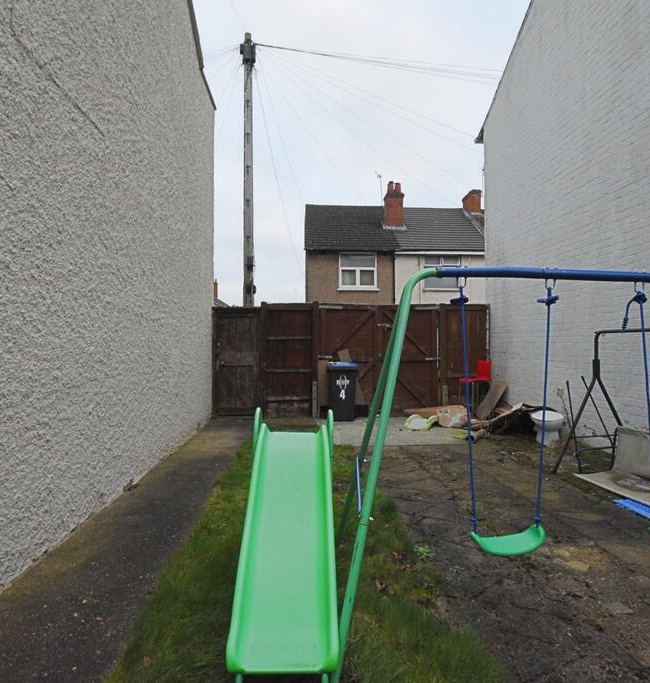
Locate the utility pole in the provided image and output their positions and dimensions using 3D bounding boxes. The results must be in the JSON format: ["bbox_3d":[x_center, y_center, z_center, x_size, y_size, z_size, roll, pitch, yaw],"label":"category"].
[{"bbox_3d":[-1.710,-2.730,9.600,0.320,8.400,0.310,0,0,0],"label":"utility pole"}]

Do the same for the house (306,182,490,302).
[{"bbox_3d":[3.650,-3.500,24.400,9.400,10.000,7.900,0,0,-2],"label":"house"}]

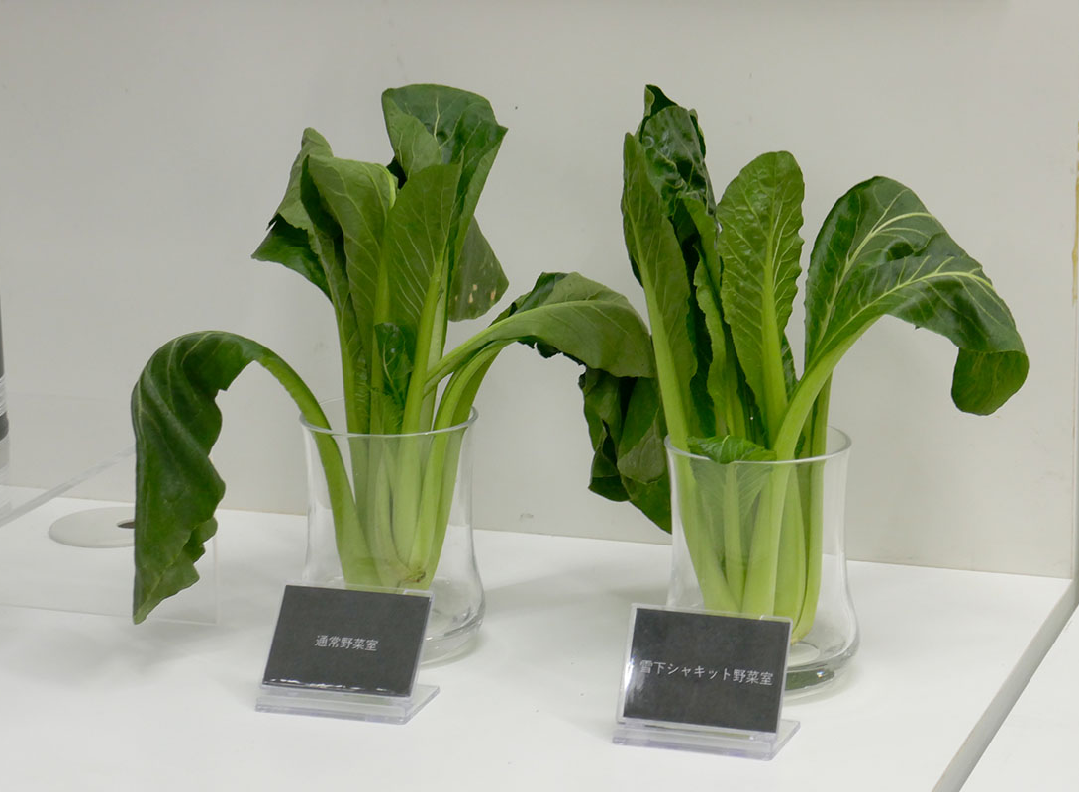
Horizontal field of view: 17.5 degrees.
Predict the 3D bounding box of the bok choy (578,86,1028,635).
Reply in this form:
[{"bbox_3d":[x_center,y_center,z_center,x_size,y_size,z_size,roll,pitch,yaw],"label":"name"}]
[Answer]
[{"bbox_3d":[0.107,-0.012,1.430,0.182,0.236,0.135,-1,14,0],"label":"bok choy"}]

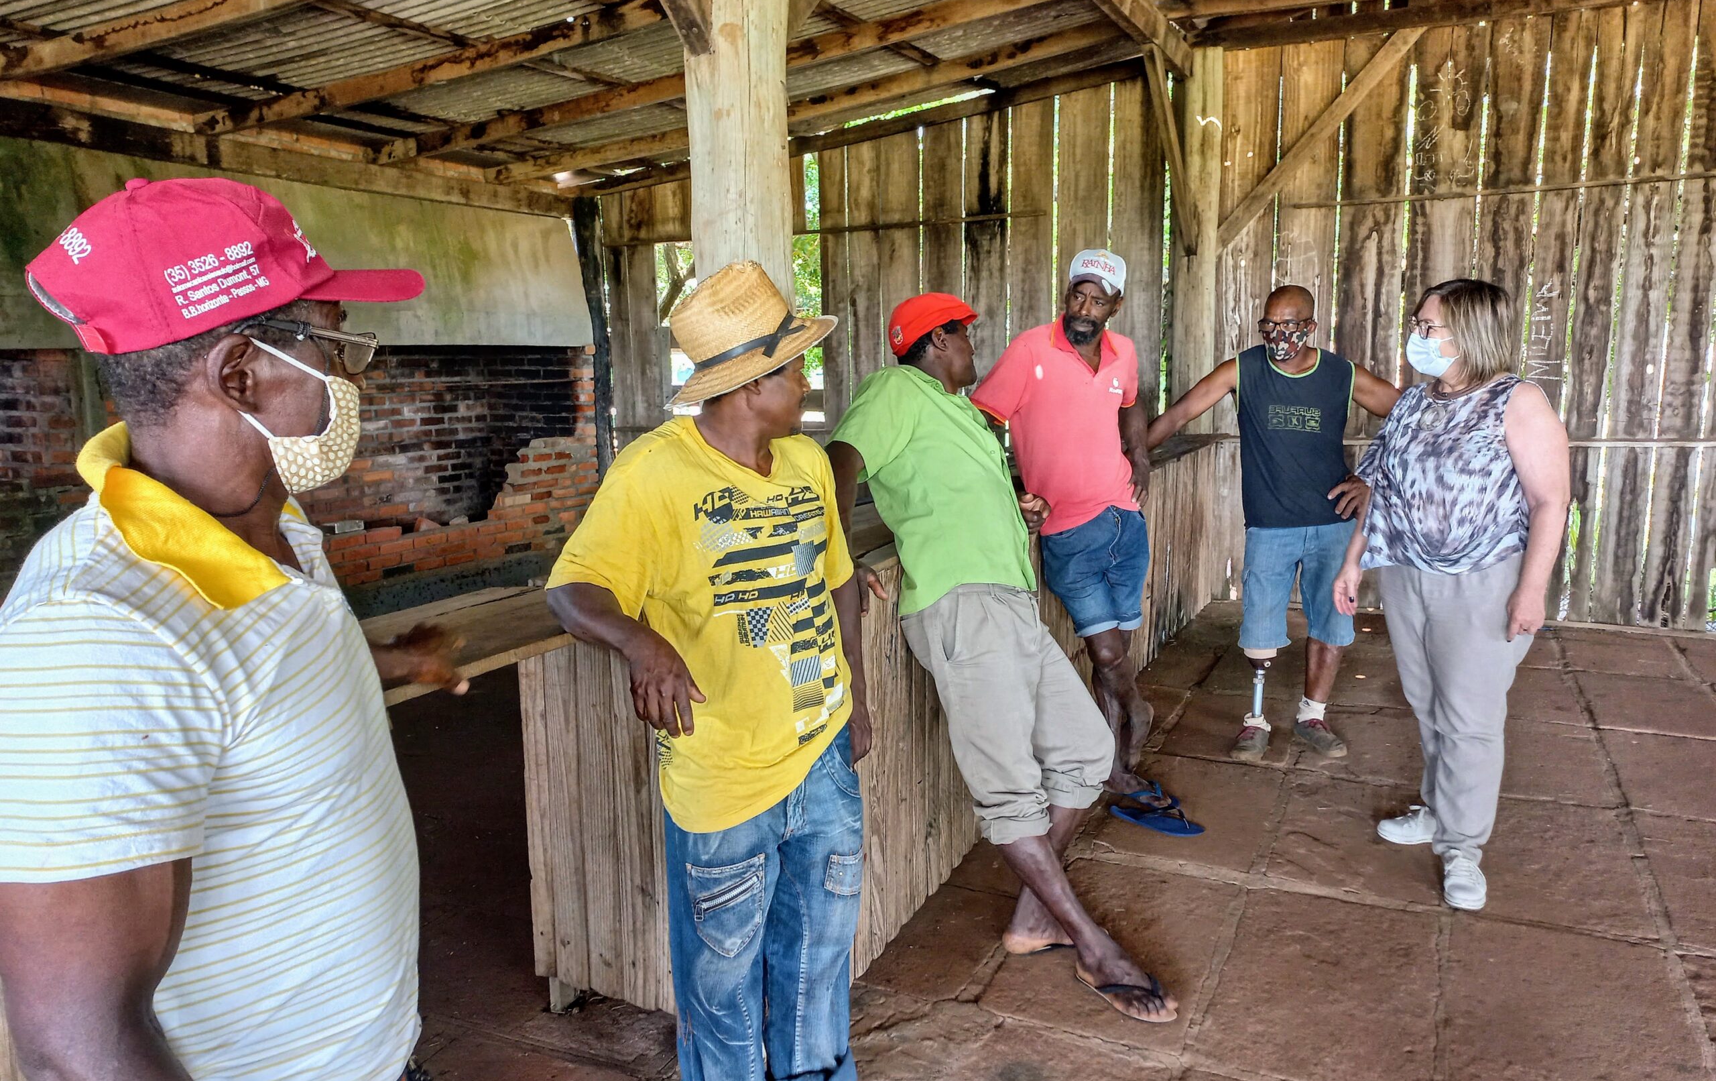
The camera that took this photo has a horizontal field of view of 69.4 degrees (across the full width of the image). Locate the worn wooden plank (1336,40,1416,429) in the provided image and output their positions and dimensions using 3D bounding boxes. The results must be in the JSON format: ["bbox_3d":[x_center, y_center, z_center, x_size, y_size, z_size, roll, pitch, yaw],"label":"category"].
[{"bbox_3d":[2.885,-1.185,7.028,0.346,3.191,0.028,4,9,25],"label":"worn wooden plank"}]

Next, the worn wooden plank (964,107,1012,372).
[{"bbox_3d":[0.831,-1.207,8.021,0.305,2.988,0.028,4,9,25],"label":"worn wooden plank"}]

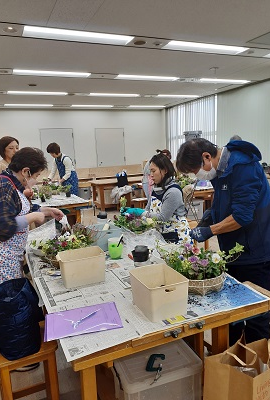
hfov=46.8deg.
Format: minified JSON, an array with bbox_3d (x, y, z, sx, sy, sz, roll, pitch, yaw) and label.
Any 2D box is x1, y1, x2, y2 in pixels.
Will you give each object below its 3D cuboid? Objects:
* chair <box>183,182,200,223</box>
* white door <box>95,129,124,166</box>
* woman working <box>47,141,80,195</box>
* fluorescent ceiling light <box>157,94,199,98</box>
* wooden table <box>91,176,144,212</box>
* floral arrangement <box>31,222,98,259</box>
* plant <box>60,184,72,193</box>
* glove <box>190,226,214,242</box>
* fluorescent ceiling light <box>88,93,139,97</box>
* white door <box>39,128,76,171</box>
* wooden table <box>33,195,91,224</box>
[{"bbox_3d":[0.777,0.121,5.140,0.460,0.790,0.480,-9,11,-34],"label":"chair"},{"bbox_3d":[-0.733,-1.231,10.076,0.970,2.090,0.070,-7,10,-23],"label":"white door"},{"bbox_3d":[-1.312,-0.284,5.910,0.560,1.570,0.480,-7,10,-23],"label":"woman working"},{"bbox_3d":[1.099,-2.756,8.258,1.251,0.070,0.300,-7,10,-22],"label":"fluorescent ceiling light"},{"bbox_3d":[-0.210,-0.147,7.582,1.750,0.665,0.900,-7,10,-23],"label":"wooden table"},{"bbox_3d":[-0.435,0.262,2.001,0.430,0.230,0.340,-7,10,-22],"label":"floral arrangement"},{"bbox_3d":[-1.094,-0.180,4.916,0.170,0.130,0.160,-7,10,-22],"label":"plant"},{"bbox_3d":[0.352,0.183,1.656,0.140,0.085,0.095,-3,9,0],"label":"glove"},{"bbox_3d":[-0.493,-2.463,7.272,1.220,0.080,0.290,-7,10,-23],"label":"fluorescent ceiling light"},{"bbox_3d":[-2.372,-1.141,9.782,1.000,2.100,0.060,-7,10,-23],"label":"white door"},{"bbox_3d":[-1.354,0.321,4.988,0.920,0.665,1.800,-7,10,-23],"label":"wooden table"}]

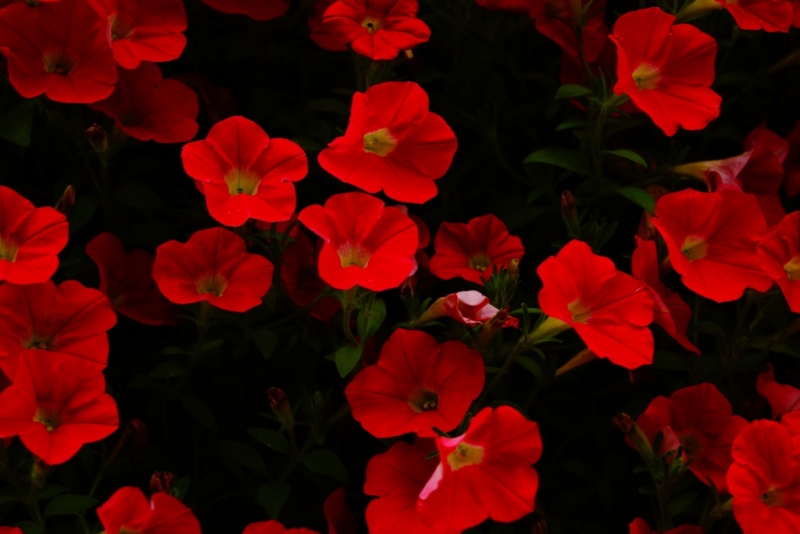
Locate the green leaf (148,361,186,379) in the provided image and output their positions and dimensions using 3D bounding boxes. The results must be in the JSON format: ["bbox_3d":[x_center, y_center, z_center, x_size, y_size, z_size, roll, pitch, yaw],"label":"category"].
[{"bbox_3d":[-0.130,0.058,0.910,0.023,0.005,0.013,-9,38,-21],"label":"green leaf"}]

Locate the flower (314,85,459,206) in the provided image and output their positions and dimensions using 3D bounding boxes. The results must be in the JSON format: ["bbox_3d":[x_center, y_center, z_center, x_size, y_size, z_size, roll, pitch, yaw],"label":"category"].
[{"bbox_3d":[-0.006,-0.065,0.850,0.072,0.064,0.036,0,-14,-23],"label":"flower"}]

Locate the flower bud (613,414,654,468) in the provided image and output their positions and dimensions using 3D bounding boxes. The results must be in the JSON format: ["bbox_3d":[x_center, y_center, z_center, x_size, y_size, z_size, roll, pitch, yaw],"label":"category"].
[{"bbox_3d":[0.126,0.092,0.870,0.010,0.032,0.010,-36,9,-7],"label":"flower bud"}]

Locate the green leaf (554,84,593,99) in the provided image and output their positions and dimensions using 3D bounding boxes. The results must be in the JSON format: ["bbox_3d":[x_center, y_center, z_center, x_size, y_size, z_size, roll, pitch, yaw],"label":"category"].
[{"bbox_3d":[0.095,-0.096,0.890,0.021,0.005,0.012,-9,31,-20],"label":"green leaf"}]

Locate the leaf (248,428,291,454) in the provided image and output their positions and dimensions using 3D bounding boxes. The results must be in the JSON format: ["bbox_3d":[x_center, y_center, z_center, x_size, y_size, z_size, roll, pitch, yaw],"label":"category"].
[{"bbox_3d":[-0.070,0.093,0.870,0.025,0.006,0.014,25,47,16],"label":"leaf"}]

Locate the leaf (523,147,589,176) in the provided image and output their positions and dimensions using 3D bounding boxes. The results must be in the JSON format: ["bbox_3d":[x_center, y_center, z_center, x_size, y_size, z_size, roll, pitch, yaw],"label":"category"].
[{"bbox_3d":[0.085,-0.058,0.890,0.036,0.007,0.017,6,28,-17],"label":"leaf"}]

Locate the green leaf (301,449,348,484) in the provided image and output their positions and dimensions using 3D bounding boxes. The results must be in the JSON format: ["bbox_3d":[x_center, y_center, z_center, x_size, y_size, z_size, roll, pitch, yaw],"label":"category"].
[{"bbox_3d":[-0.040,0.108,0.880,0.027,0.006,0.018,29,48,20],"label":"green leaf"}]

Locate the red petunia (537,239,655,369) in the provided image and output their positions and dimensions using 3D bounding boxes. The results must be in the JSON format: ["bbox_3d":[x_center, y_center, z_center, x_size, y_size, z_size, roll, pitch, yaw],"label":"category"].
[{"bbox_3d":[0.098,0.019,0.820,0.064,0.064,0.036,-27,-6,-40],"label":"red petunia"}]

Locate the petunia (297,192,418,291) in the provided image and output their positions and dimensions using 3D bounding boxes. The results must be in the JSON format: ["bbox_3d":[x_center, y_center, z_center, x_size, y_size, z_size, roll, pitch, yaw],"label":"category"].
[{"bbox_3d":[-0.022,-0.013,0.860,0.063,0.036,0.058,0,57,-3],"label":"petunia"}]

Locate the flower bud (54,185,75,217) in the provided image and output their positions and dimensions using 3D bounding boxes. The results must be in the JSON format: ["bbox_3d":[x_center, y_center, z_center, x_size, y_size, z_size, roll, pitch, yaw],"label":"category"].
[{"bbox_3d":[-0.182,-0.036,0.880,0.009,0.018,0.009,22,21,-4],"label":"flower bud"}]

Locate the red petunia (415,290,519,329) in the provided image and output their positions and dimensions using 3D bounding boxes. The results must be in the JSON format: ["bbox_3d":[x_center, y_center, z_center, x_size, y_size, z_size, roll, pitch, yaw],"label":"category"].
[{"bbox_3d":[0.034,0.022,0.840,0.050,0.022,0.026,-5,24,25],"label":"red petunia"}]

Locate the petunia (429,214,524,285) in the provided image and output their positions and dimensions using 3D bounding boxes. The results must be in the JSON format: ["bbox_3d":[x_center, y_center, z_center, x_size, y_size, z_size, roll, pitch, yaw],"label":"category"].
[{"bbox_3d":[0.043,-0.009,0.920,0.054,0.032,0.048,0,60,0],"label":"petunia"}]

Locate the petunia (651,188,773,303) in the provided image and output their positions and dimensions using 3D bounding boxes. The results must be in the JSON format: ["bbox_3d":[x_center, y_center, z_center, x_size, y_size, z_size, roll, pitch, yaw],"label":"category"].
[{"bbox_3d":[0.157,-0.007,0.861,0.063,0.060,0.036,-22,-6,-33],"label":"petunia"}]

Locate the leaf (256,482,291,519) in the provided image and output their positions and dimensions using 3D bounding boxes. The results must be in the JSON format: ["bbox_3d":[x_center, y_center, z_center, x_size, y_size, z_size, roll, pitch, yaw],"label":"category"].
[{"bbox_3d":[-0.069,0.127,0.880,0.018,0.006,0.021,0,56,0],"label":"leaf"}]

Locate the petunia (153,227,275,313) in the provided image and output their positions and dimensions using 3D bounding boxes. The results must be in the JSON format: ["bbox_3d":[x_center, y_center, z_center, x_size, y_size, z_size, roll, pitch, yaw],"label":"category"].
[{"bbox_3d":[-0.101,0.001,0.880,0.066,0.036,0.060,0,49,0],"label":"petunia"}]

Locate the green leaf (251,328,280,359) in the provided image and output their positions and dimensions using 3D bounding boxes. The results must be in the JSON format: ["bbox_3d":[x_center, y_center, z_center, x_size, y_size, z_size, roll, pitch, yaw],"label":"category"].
[{"bbox_3d":[-0.077,0.044,0.920,0.014,0.004,0.020,-16,66,-8],"label":"green leaf"}]

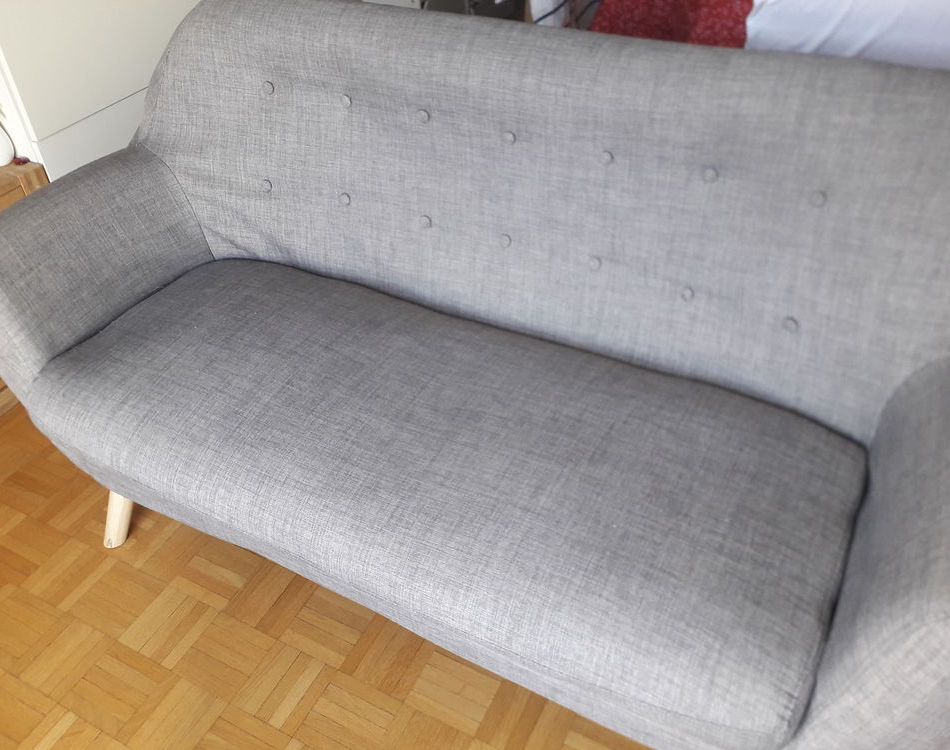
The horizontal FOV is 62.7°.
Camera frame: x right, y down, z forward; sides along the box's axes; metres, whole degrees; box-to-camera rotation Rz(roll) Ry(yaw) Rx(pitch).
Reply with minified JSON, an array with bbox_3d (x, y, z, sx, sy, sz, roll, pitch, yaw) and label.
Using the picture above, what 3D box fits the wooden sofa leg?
[{"bbox_3d":[-0.646,0.249,1.421,0.042,0.164,0.042,30,33,9],"label":"wooden sofa leg"}]

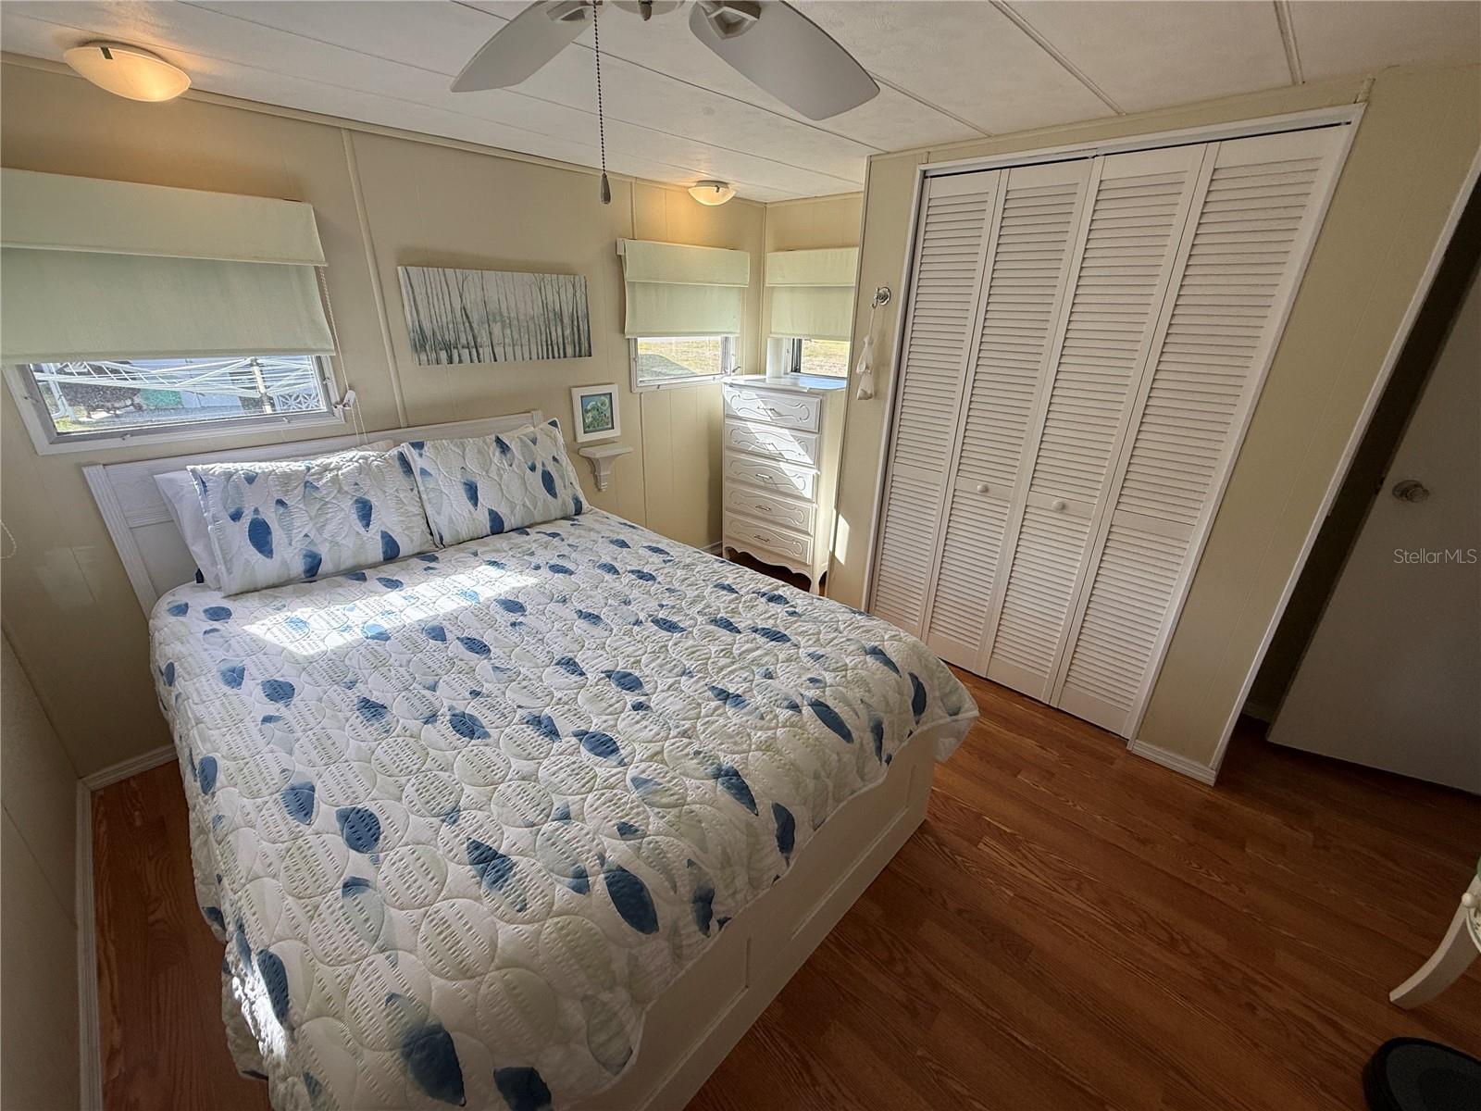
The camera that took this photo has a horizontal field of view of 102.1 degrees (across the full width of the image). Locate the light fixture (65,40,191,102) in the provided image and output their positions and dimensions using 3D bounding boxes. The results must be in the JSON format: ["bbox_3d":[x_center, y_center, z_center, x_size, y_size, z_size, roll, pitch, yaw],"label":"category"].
[{"bbox_3d":[-1.501,-1.182,1.479,0.228,0.090,0.228,23,30,40],"label":"light fixture"}]

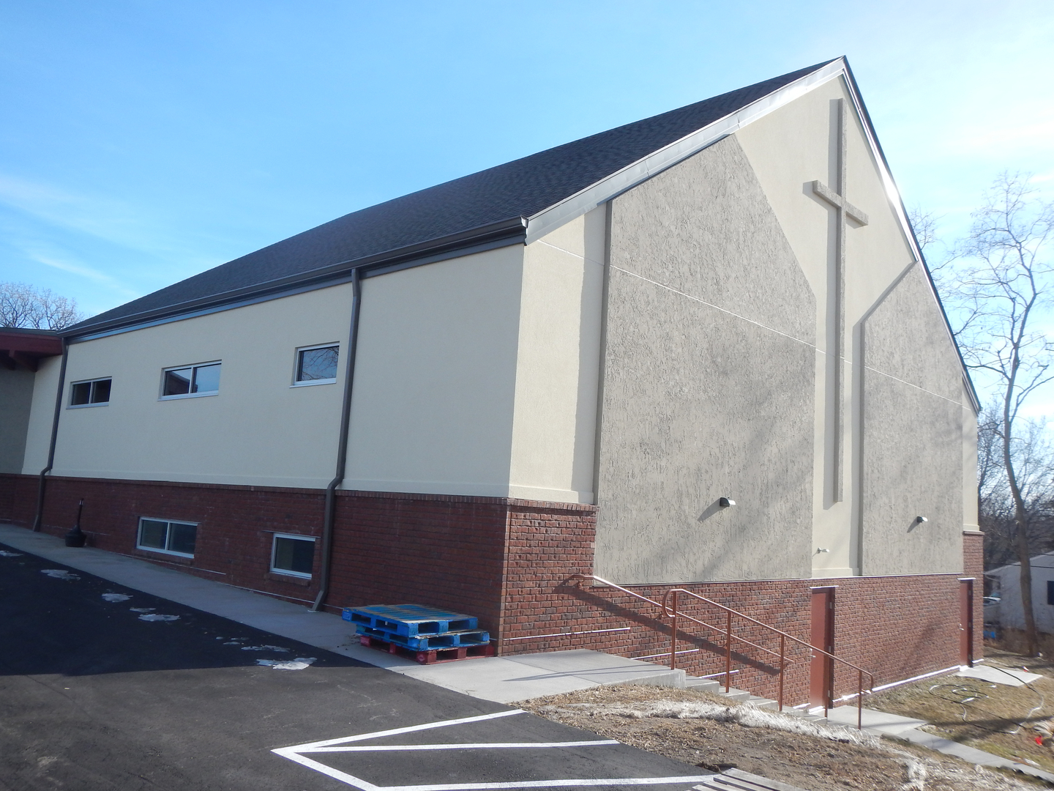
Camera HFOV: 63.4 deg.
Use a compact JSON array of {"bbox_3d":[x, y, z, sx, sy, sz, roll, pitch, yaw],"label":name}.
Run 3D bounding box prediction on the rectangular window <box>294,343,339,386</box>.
[{"bbox_3d":[-3.263,-0.471,13.357,1.226,0.622,0.119,-4,-11,43],"label":"rectangular window"}]

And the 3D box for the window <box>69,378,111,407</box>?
[{"bbox_3d":[-10.027,-0.039,19.653,2.432,0.628,0.119,-4,-11,43],"label":"window"}]

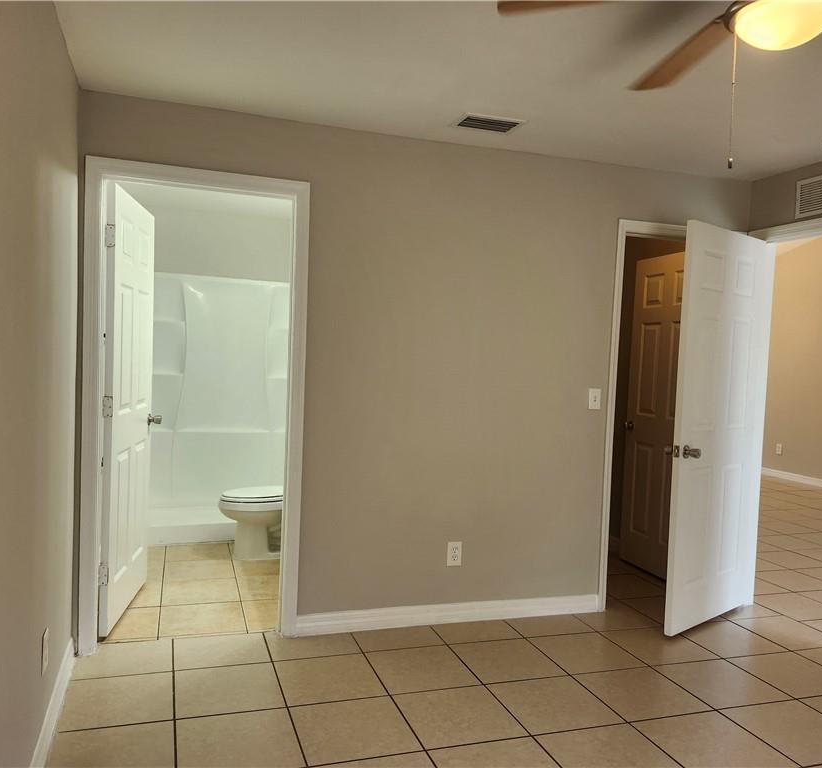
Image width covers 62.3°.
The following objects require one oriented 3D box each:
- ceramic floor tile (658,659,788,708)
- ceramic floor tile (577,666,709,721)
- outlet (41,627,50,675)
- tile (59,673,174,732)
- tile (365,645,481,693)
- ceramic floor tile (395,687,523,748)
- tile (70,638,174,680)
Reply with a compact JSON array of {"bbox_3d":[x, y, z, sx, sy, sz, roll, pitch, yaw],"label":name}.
[{"bbox_3d":[1.316,1.274,2.892,0.393,0.010,0.389,2,2,-17],"label":"ceramic floor tile"},{"bbox_3d":[0.948,1.282,2.819,0.402,0.010,0.402,2,2,-18],"label":"ceramic floor tile"},{"bbox_3d":[-1.164,0.850,2.169,0.007,0.117,0.073,2,2,-17],"label":"outlet"},{"bbox_3d":[-1.106,1.201,2.578,0.395,0.010,0.400,2,2,-18],"label":"tile"},{"bbox_3d":[0.046,1.241,2.954,0.402,0.010,0.402,2,2,-18],"label":"tile"},{"bbox_3d":[0.176,1.254,2.567,0.400,0.010,0.400,2,2,-18],"label":"ceramic floor tile"},{"bbox_3d":[-1.210,1.176,2.915,0.374,0.010,0.352,2,2,-17],"label":"tile"}]

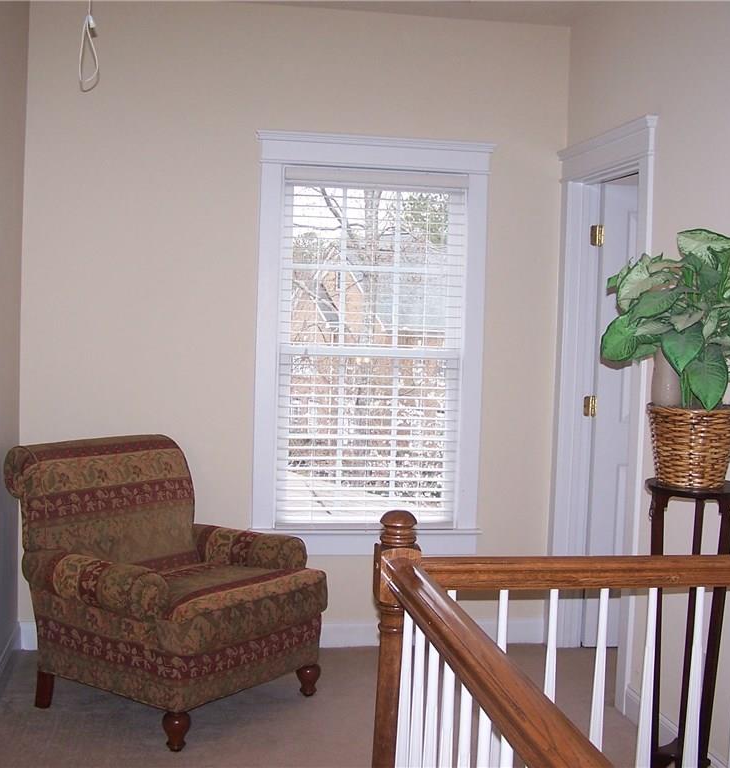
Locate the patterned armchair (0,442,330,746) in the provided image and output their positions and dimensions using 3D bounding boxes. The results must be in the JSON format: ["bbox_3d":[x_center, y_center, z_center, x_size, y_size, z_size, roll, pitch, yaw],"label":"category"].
[{"bbox_3d":[-0.727,0.693,4.151,0.900,0.925,0.830,4,4,35],"label":"patterned armchair"}]

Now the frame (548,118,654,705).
[{"bbox_3d":[0.952,0.111,4.466,0.165,2.161,0.924,1,3,-10],"label":"frame"}]

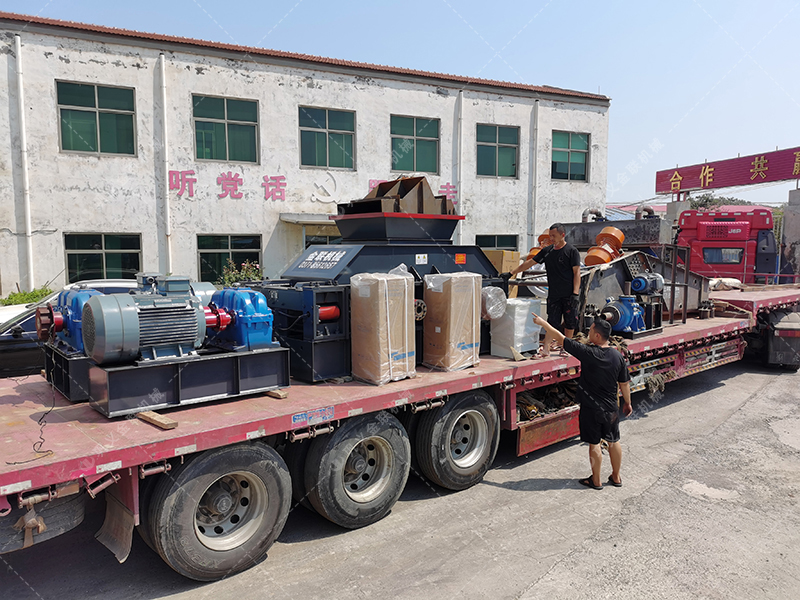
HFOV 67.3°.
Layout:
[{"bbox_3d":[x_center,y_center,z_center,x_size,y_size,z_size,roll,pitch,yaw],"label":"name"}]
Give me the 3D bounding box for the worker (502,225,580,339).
[{"bbox_3d":[1.698,-0.135,7.311,0.929,1.616,0.465,2,5,20],"label":"worker"}]

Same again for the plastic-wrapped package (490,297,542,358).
[{"bbox_3d":[1.408,0.343,7.310,0.475,0.667,0.394,-4,7,-40],"label":"plastic-wrapped package"}]

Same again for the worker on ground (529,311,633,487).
[{"bbox_3d":[1.963,1.061,6.373,0.707,1.778,0.727,-3,6,-30],"label":"worker on ground"}]

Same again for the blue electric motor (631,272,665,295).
[{"bbox_3d":[3.760,-0.253,9.183,0.586,0.343,0.313,-4,7,-40],"label":"blue electric motor"}]

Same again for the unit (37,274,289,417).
[{"bbox_3d":[-2.245,0.269,5.612,1.737,1.091,1.737,-4,7,-40],"label":"unit"}]

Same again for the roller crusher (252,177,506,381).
[{"bbox_3d":[-0.162,-0.384,7.038,2.828,2.151,1.343,-4,7,-40],"label":"roller crusher"}]

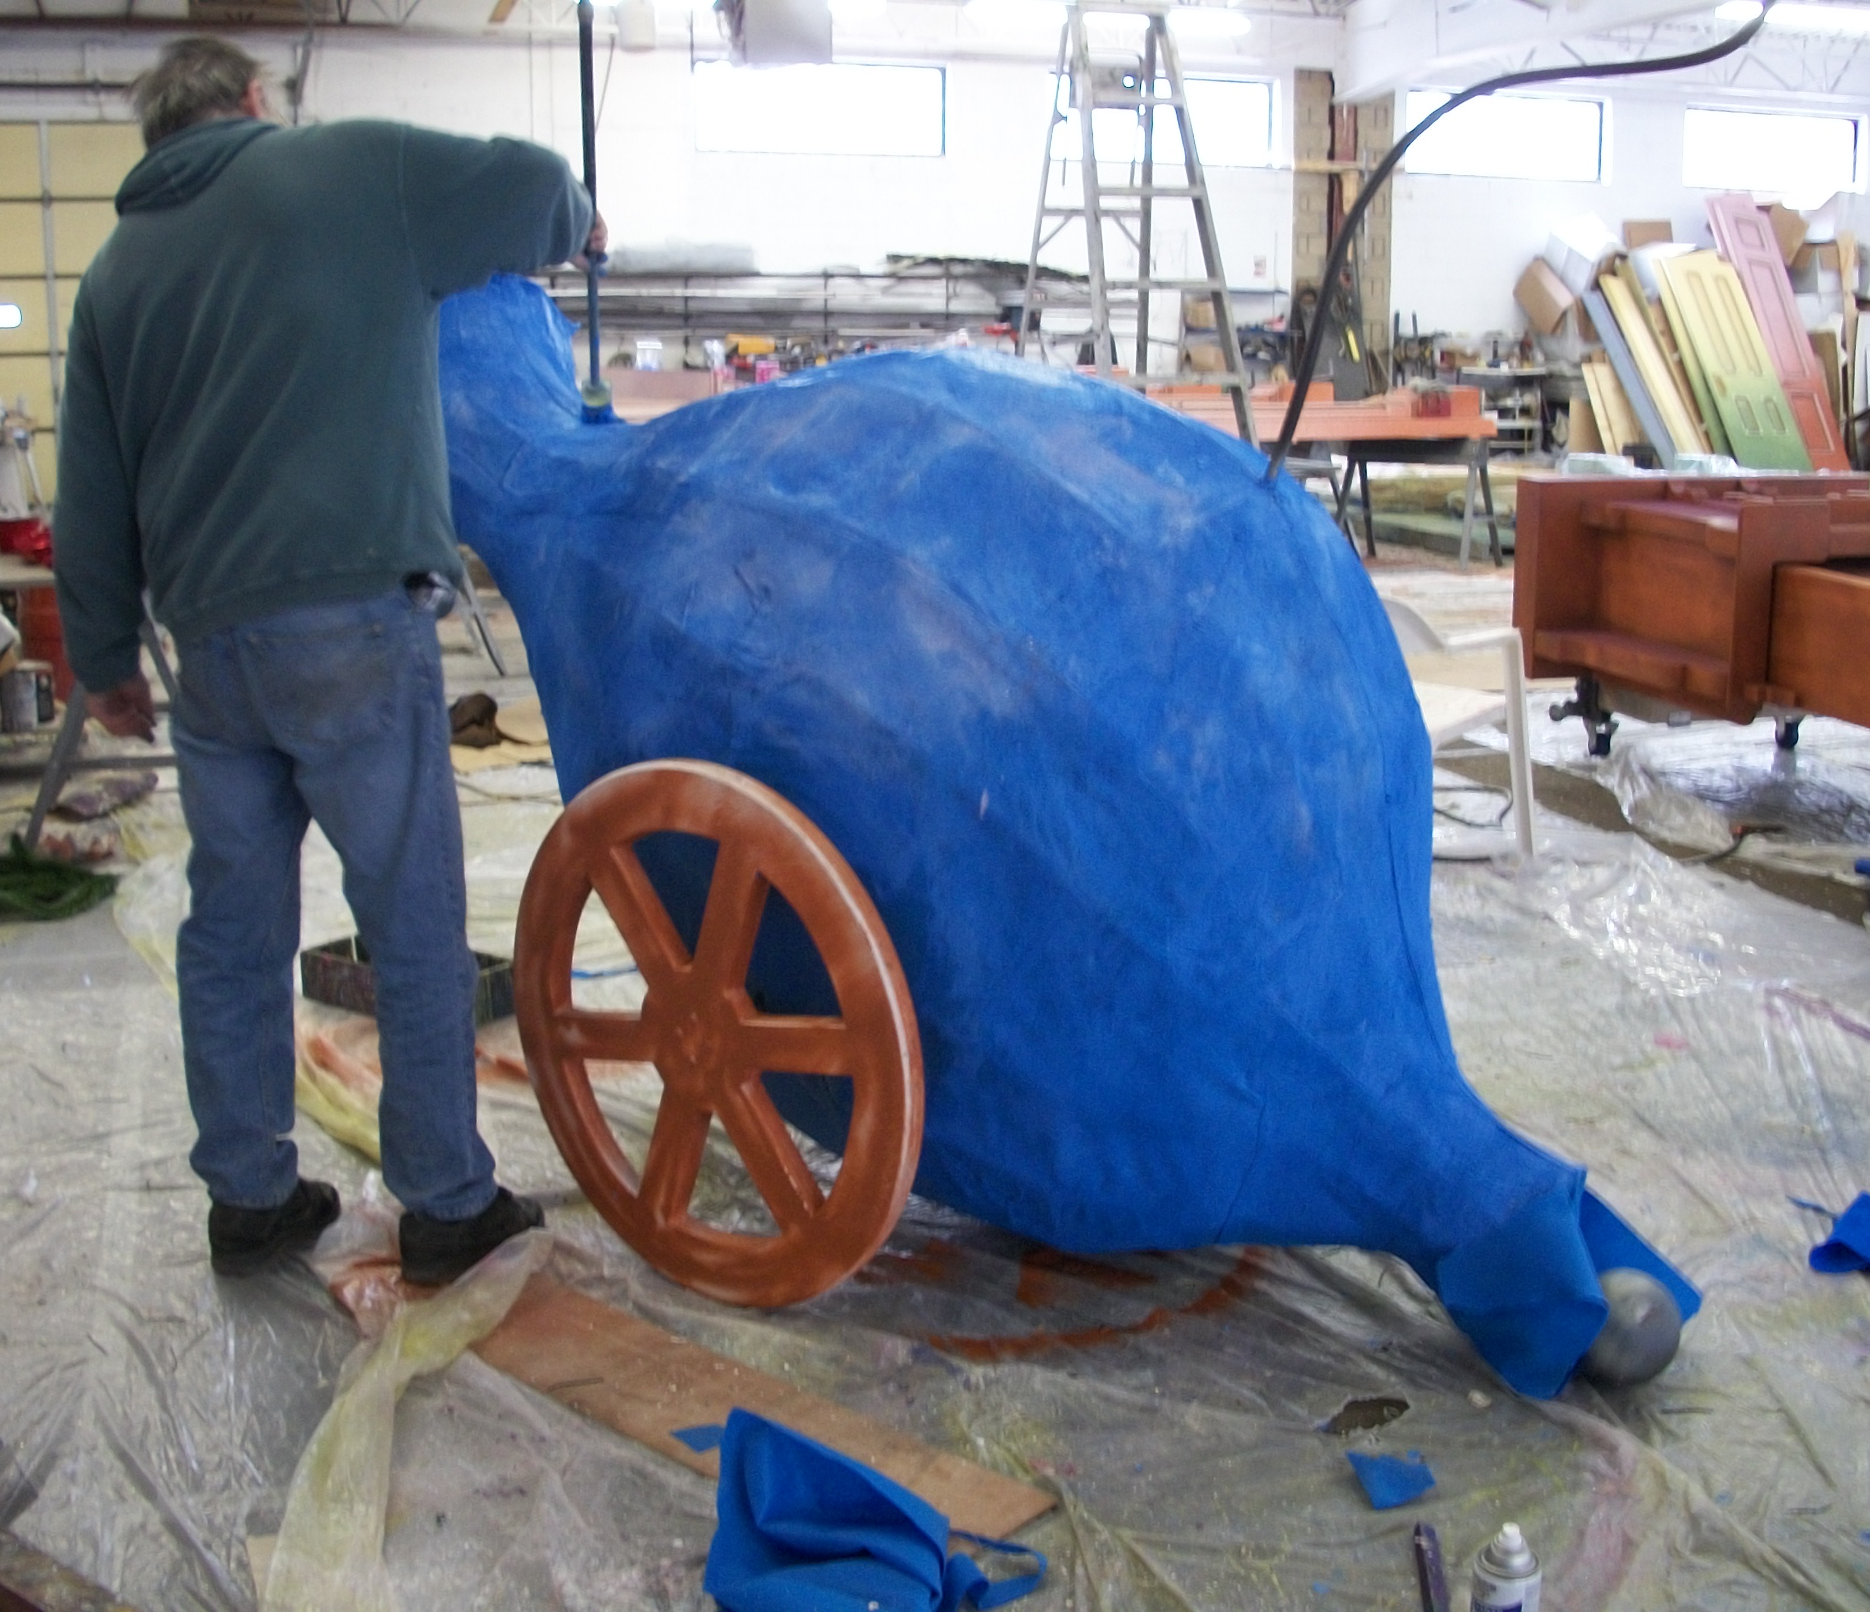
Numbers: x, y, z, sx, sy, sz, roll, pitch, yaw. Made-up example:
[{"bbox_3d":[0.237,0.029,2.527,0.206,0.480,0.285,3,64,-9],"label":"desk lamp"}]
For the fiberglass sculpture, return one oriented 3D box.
[{"bbox_3d":[0.079,-0.077,3.279,2.250,1.480,1.200,7,13,37],"label":"fiberglass sculpture"}]

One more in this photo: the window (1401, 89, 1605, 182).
[{"bbox_3d":[5.589,-6.598,21.400,2.250,0.830,0.100,-4,11,-17],"label":"window"}]

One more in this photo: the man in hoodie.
[{"bbox_3d":[-0.842,-0.212,3.253,0.680,1.770,0.620,4,11,22],"label":"man in hoodie"}]

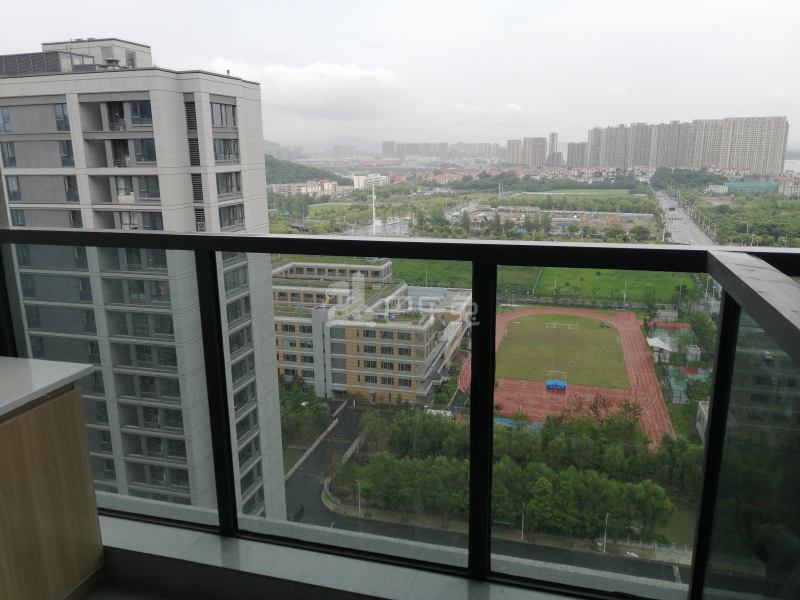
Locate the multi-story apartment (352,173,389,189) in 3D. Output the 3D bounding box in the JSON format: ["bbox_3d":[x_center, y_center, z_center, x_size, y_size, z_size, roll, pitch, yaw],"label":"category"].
[{"bbox_3d":[-40.890,-170.802,915.114,15.500,23.000,78.000,5,14,24],"label":"multi-story apartment"}]

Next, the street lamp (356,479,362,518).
[{"bbox_3d":[-7.271,34.534,107.784,0.300,7.100,1.200,7,15,32],"label":"street lamp"}]

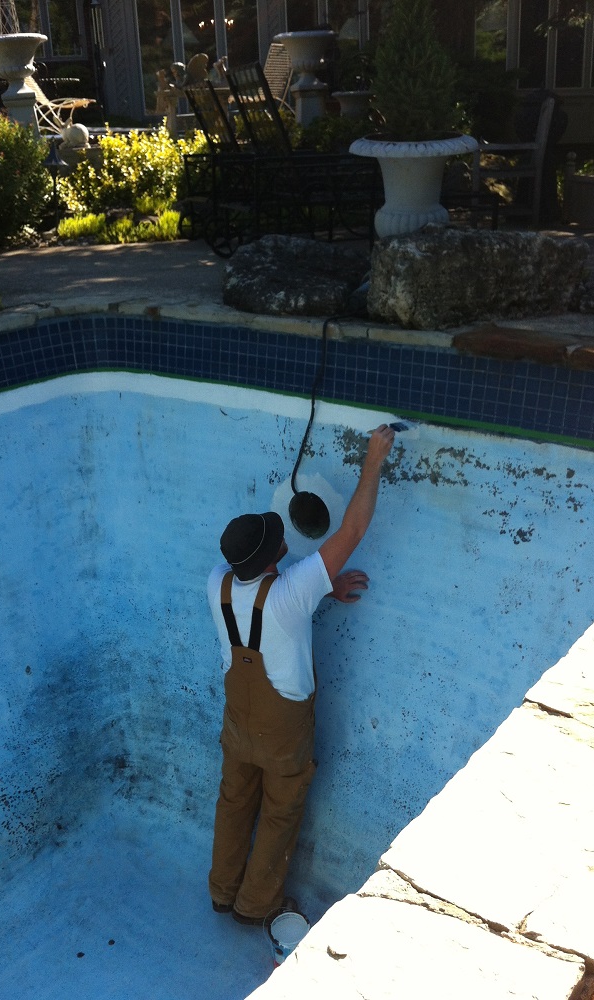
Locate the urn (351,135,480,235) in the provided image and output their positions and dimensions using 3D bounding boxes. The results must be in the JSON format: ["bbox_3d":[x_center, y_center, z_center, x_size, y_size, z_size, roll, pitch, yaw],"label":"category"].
[{"bbox_3d":[0.575,-1.439,4.960,0.630,0.610,0.630,-3,21,0],"label":"urn"}]

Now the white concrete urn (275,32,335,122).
[{"bbox_3d":[0.095,-4.200,10.100,0.620,0.950,0.620,-3,21,0],"label":"white concrete urn"}]

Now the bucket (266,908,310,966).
[{"bbox_3d":[-0.026,1.800,4.060,0.175,0.195,0.175,-2,22,1],"label":"bucket"}]

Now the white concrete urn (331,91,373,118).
[{"bbox_3d":[0.640,-4.440,11.500,0.480,0.430,0.480,-3,21,0],"label":"white concrete urn"}]

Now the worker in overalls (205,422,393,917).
[{"bbox_3d":[-0.020,0.768,4.100,0.570,2.100,0.640,13,27,35],"label":"worker in overalls"}]

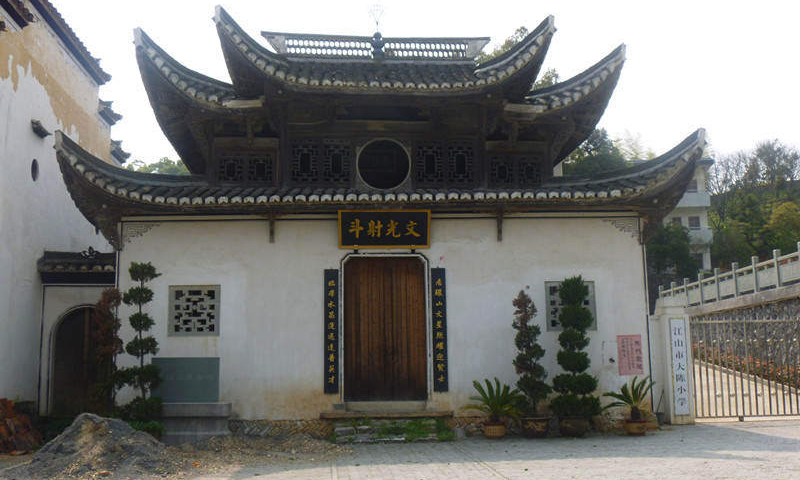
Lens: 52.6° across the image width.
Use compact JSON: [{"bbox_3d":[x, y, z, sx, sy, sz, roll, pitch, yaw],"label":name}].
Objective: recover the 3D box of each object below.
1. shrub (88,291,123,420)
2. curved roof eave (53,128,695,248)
[{"bbox_3d":[-4.790,1.867,13.204,0.546,2.118,0.620,0,-7,-3],"label":"shrub"},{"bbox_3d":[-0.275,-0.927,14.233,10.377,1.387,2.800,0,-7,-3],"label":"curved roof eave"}]

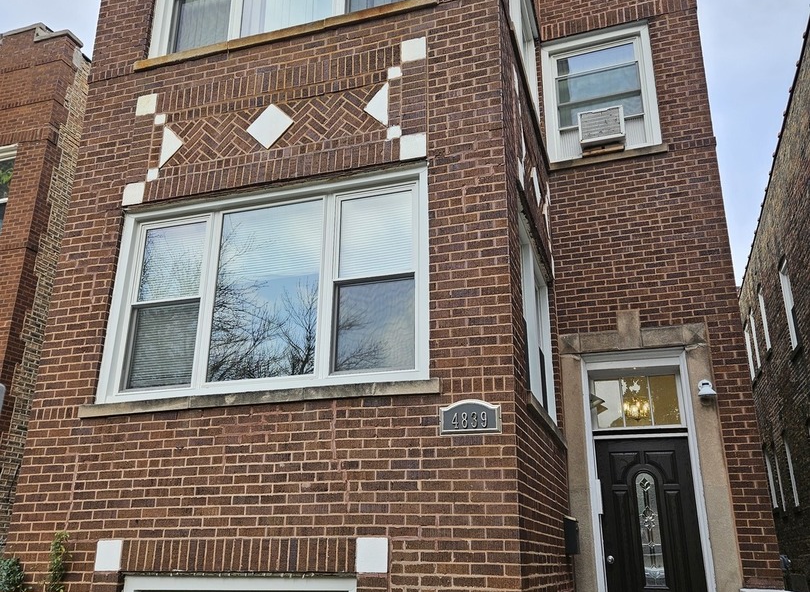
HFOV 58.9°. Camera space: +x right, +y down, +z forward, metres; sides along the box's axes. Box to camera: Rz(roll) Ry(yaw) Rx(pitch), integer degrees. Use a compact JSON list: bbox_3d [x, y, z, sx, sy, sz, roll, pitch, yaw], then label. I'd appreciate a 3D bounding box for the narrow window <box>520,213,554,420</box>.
[{"bbox_3d":[1.185,0.308,6.506,0.111,1.647,2.141,-6,-21,17],"label":"narrow window"}]

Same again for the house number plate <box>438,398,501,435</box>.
[{"bbox_3d":[0.417,0.778,4.620,0.400,0.227,0.025,-6,-21,17],"label":"house number plate"}]

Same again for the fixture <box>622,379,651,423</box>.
[{"bbox_3d":[2.861,1.301,8.848,0.380,0.460,0.380,-6,-21,17],"label":"fixture"}]

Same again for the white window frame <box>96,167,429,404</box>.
[{"bbox_3d":[-1.125,-0.052,5.604,2.773,1.654,0.118,-6,-21,17],"label":"white window frame"}]

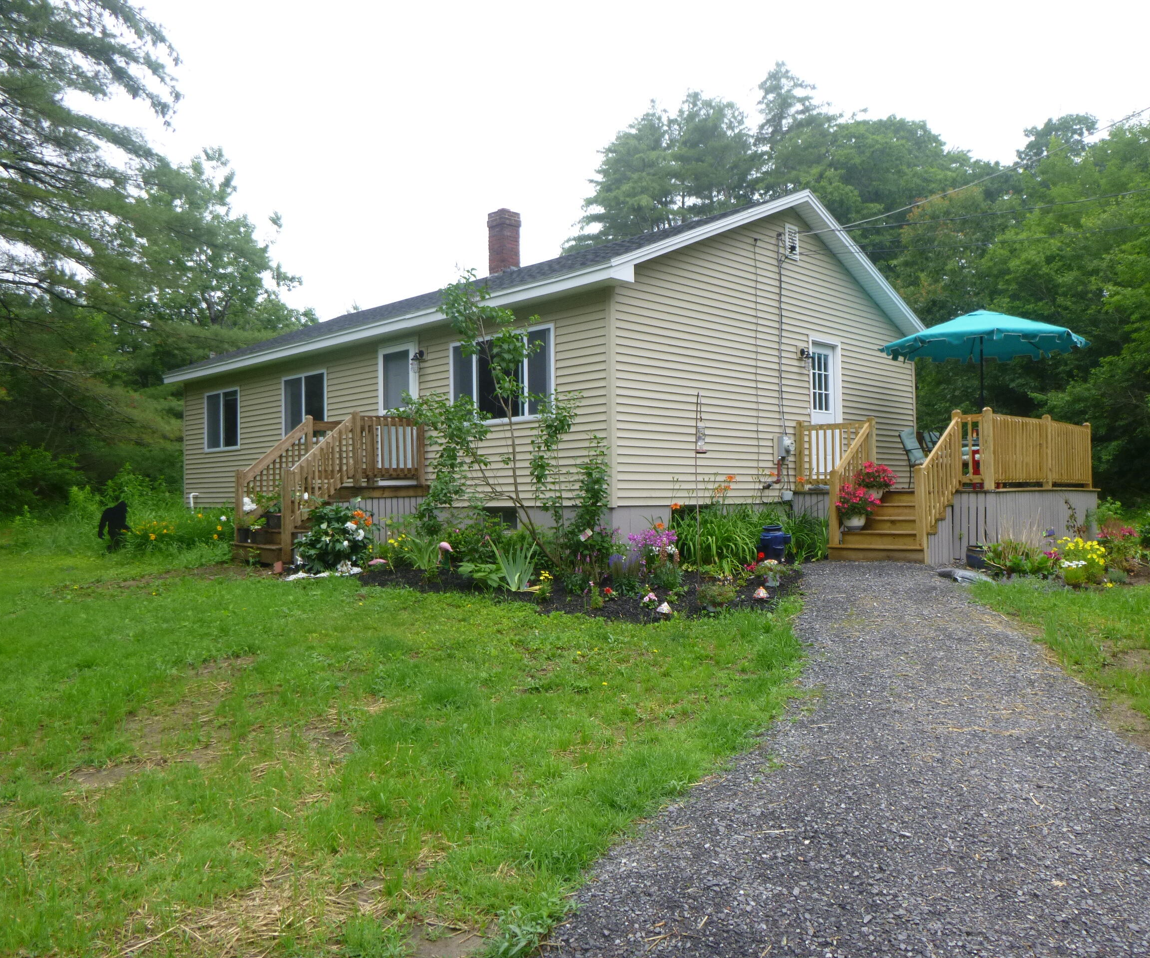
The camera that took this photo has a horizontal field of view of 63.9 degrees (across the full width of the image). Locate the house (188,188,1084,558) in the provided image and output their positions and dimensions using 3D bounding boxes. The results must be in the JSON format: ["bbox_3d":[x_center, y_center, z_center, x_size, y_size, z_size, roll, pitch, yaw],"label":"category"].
[{"bbox_3d":[-0.746,-2.018,17.078,10.643,6.455,15.493,0,-1,-45],"label":"house"}]

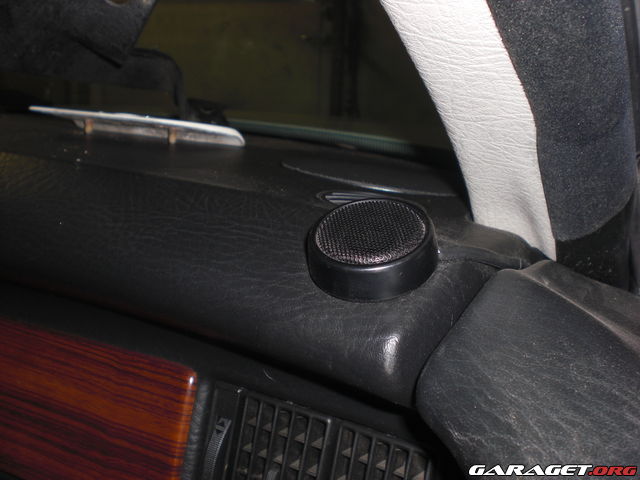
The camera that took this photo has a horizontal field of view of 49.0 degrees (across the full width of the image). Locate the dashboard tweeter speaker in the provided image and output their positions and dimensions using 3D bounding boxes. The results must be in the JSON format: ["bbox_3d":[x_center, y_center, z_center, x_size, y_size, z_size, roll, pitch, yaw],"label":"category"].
[{"bbox_3d":[0.025,0.002,0.346,0.065,0.018,0.065,-9,36,0],"label":"dashboard tweeter speaker"}]

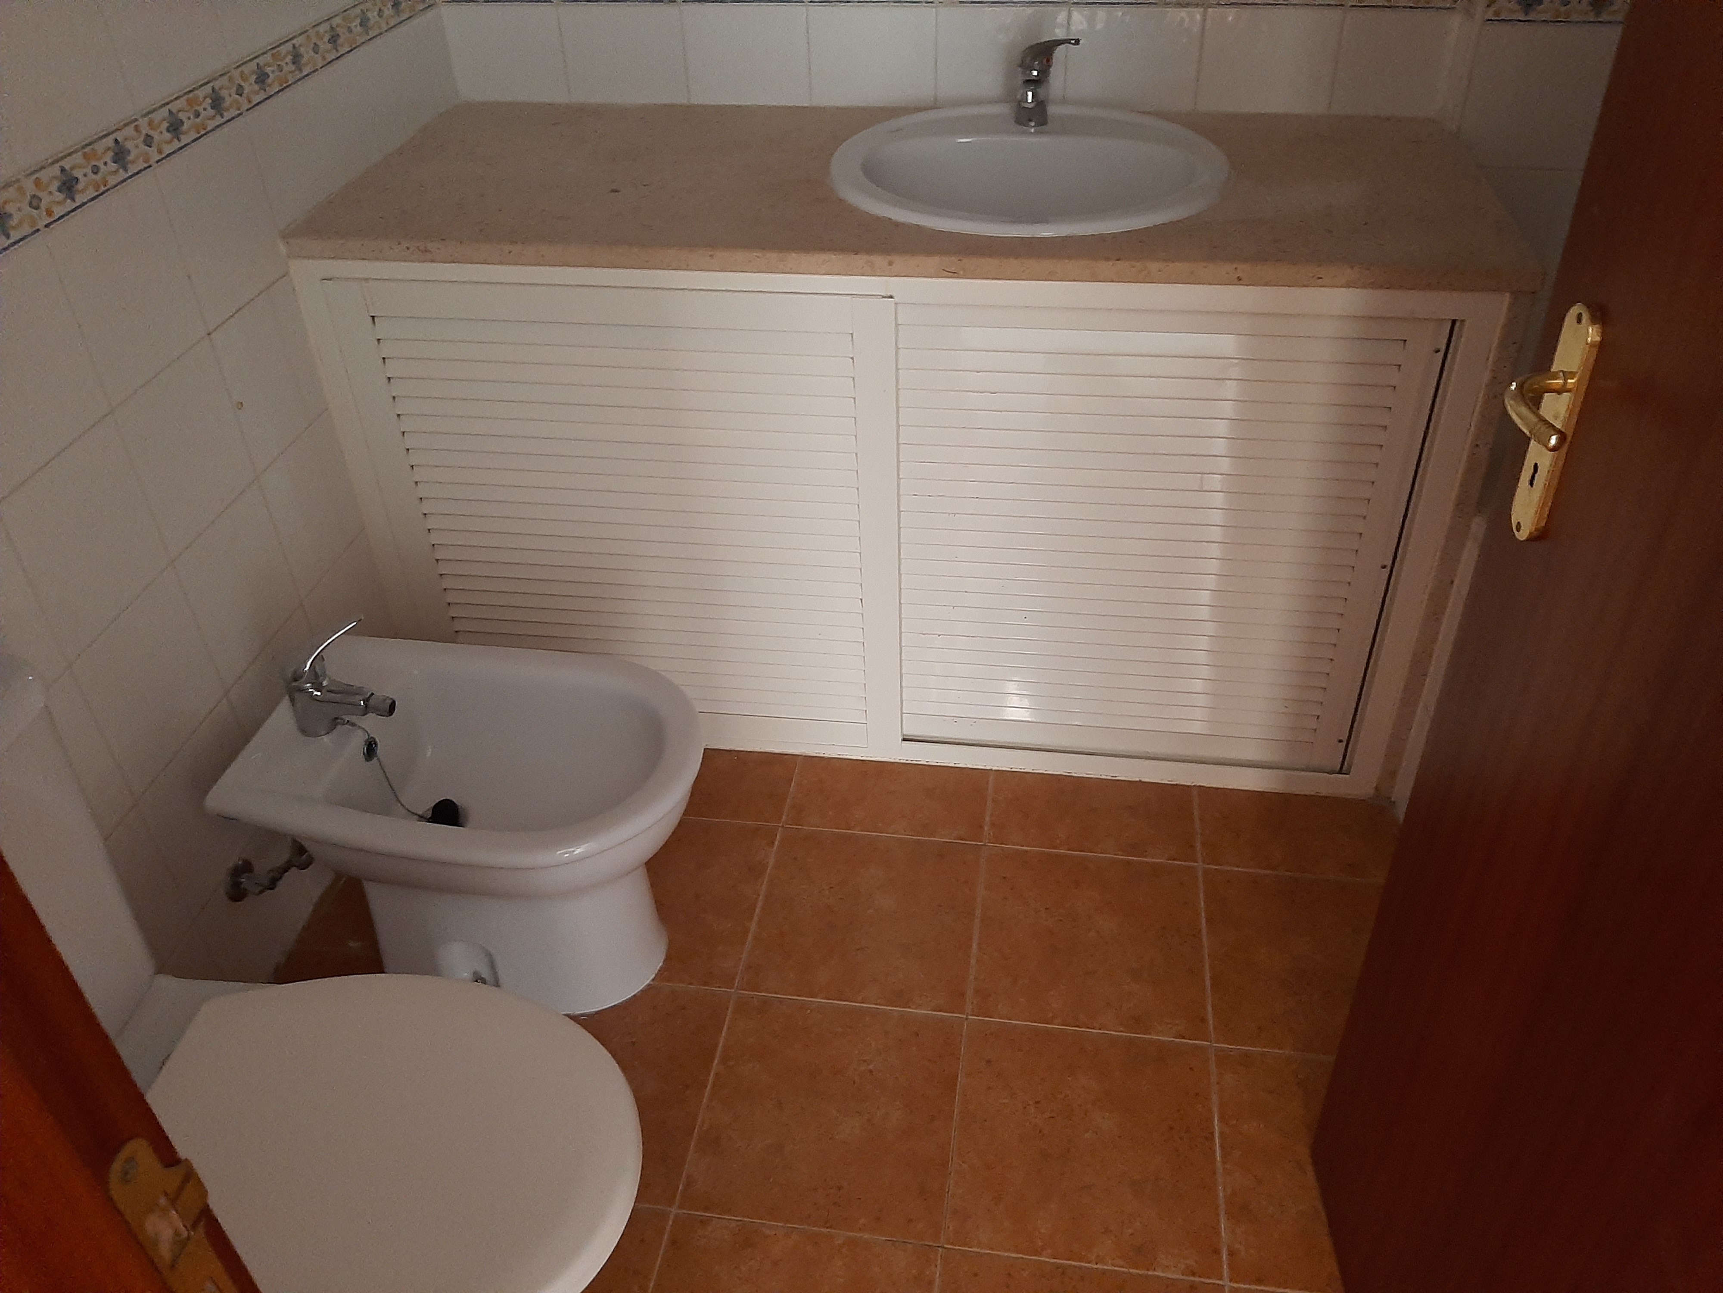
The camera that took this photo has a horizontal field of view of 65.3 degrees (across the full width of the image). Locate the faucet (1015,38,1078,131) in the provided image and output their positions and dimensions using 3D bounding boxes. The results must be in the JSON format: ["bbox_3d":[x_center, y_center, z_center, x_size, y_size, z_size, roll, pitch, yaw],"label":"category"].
[{"bbox_3d":[0.264,-0.804,1.931,0.088,0.133,0.135,3,38,7],"label":"faucet"}]

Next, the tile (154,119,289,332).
[{"bbox_3d":[-0.789,-0.522,1.663,0.010,0.198,0.198,4,37,8],"label":"tile"}]

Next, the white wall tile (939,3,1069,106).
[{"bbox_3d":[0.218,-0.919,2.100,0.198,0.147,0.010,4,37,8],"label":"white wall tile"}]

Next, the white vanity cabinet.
[{"bbox_3d":[0.056,-0.323,2.169,1.543,0.812,0.613,4,37,8],"label":"white vanity cabinet"}]

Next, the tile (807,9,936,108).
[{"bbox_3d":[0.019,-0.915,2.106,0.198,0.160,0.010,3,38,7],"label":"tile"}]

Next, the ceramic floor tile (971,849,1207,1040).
[{"bbox_3d":[0.318,0.407,1.871,0.310,0.010,0.313,4,37,8],"label":"ceramic floor tile"}]

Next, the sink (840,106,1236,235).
[{"bbox_3d":[0.233,-0.607,1.915,0.550,0.180,0.485,3,38,7],"label":"sink"}]

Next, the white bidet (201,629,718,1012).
[{"bbox_3d":[-0.475,0.259,1.782,0.570,0.385,0.372,4,38,8],"label":"white bidet"}]

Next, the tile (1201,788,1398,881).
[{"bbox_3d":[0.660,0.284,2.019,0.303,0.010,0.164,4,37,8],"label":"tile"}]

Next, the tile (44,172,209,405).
[{"bbox_3d":[-0.819,-0.401,1.505,0.010,0.198,0.198,4,37,8],"label":"tile"}]

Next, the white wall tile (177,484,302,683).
[{"bbox_3d":[-0.803,-0.080,1.735,0.010,0.200,0.200,4,38,8],"label":"white wall tile"}]

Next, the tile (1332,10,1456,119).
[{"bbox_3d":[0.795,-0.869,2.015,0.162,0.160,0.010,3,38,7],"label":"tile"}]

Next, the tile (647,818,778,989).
[{"bbox_3d":[-0.301,0.365,1.959,0.312,0.010,0.312,4,38,8],"label":"tile"}]

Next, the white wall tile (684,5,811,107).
[{"bbox_3d":[-0.181,-0.935,2.140,0.200,0.172,0.010,4,38,8],"label":"white wall tile"}]

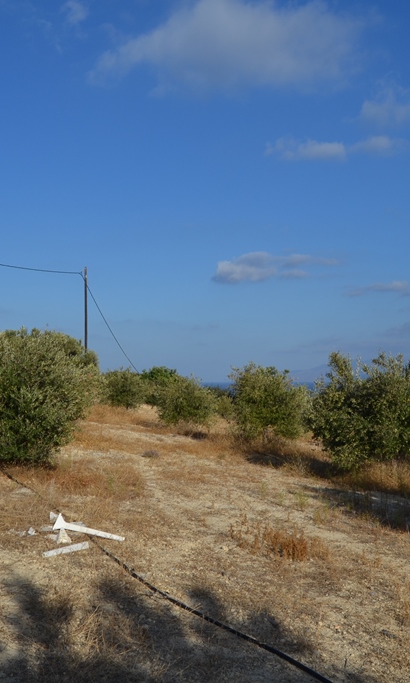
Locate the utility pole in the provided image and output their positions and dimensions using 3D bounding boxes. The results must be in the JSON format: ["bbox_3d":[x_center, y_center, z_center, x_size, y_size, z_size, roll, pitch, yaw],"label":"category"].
[{"bbox_3d":[-7.294,-0.551,47.000,0.200,8.100,0.200,0,-3,0],"label":"utility pole"}]

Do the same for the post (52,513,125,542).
[{"bbox_3d":[-1.138,1.870,7.600,0.703,0.170,0.070,14,-29,0],"label":"post"}]

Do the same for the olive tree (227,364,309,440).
[{"bbox_3d":[1.709,1.668,21.000,2.050,2.100,2.050,0,-3,0],"label":"olive tree"}]

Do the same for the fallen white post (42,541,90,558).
[{"bbox_3d":[-1.293,1.946,7.165,0.452,0.050,0.055,-4,0,-37],"label":"fallen white post"}]

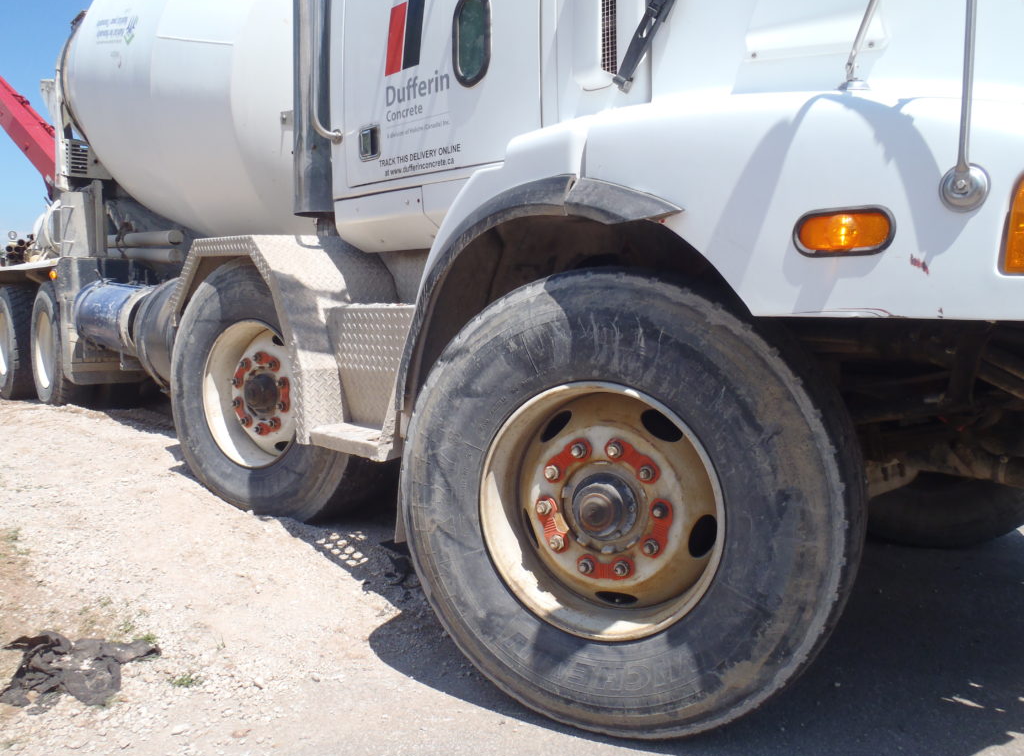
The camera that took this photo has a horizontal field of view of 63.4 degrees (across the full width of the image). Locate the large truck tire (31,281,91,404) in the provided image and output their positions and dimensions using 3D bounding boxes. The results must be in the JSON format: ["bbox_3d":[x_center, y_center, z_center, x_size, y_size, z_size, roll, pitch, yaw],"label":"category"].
[{"bbox_3d":[-3.487,-0.217,6.438,0.280,1.050,1.050,-4,7,-40],"label":"large truck tire"}]

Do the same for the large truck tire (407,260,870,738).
[{"bbox_3d":[0.264,0.291,2.023,1.065,1.065,0.385,4,6,27],"label":"large truck tire"}]

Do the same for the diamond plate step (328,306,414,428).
[{"bbox_3d":[-0.361,-0.035,2.843,0.290,0.410,0.520,-4,7,-41],"label":"diamond plate step"}]

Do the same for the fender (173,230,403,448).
[{"bbox_3d":[-0.900,-0.197,3.380,0.500,0.730,1.300,-4,7,-41],"label":"fender"}]

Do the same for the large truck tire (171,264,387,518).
[{"bbox_3d":[-0.944,0.055,3.410,1.065,1.065,0.385,5,7,34],"label":"large truck tire"}]

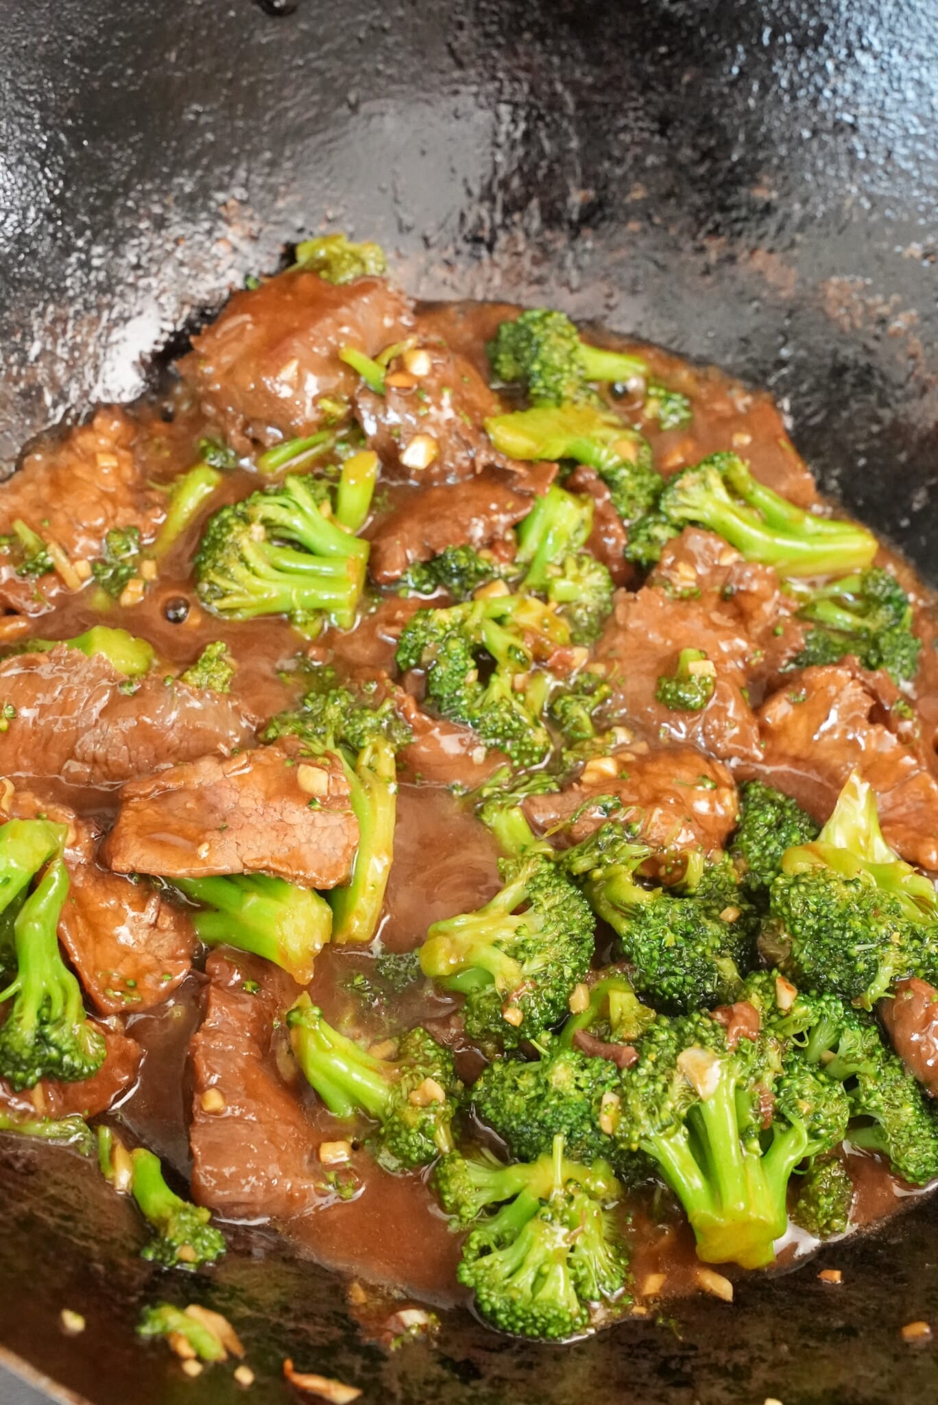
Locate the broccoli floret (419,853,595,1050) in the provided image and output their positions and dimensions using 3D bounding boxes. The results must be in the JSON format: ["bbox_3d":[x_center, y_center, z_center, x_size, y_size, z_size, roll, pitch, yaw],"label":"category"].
[{"bbox_3d":[0.009,0.057,0.447,0.041,0.040,0.044,-2,51,-16],"label":"broccoli floret"}]

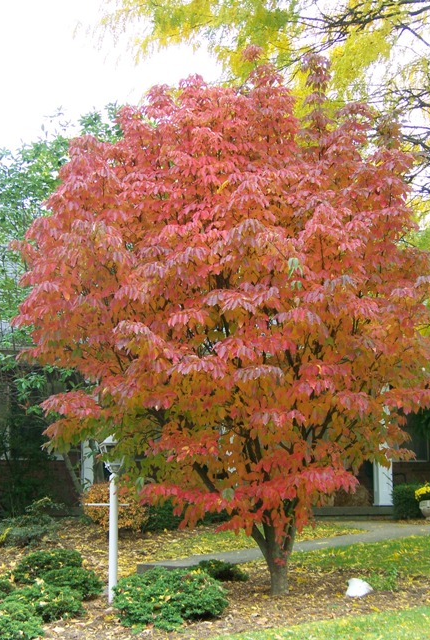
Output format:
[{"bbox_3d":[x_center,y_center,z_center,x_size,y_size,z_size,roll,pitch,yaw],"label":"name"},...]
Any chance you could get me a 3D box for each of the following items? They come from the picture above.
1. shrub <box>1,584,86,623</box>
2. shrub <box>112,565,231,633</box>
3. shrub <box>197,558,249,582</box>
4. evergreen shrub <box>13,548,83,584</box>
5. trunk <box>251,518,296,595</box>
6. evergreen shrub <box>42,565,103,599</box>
[{"bbox_3d":[-1.639,2.633,12.300,0.790,0.350,0.760,0,-5,0],"label":"shrub"},{"bbox_3d":[-0.425,2.547,12.100,1.080,0.500,1.000,0,-5,0],"label":"shrub"},{"bbox_3d":[0.074,2.806,14.700,0.640,0.270,0.620,0,-5,0],"label":"shrub"},{"bbox_3d":[-1.890,2.745,14.600,0.800,0.380,0.750,0,-5,0],"label":"evergreen shrub"},{"bbox_3d":[0.622,2.513,13.750,0.470,0.820,0.400,0,-5,0],"label":"trunk"},{"bbox_3d":[-1.514,2.728,13.650,0.680,0.310,0.660,0,-5,0],"label":"evergreen shrub"}]

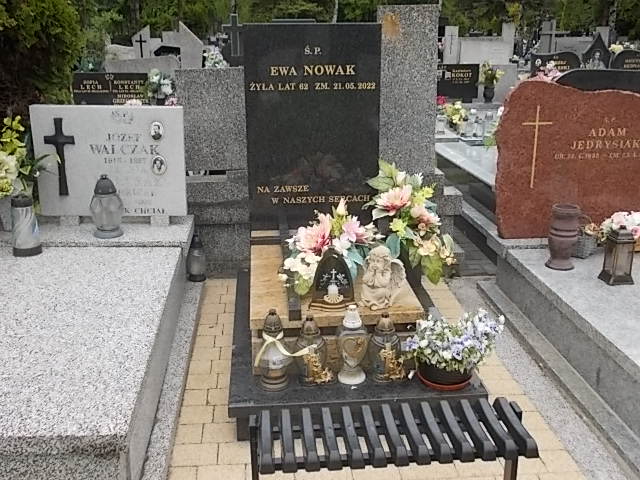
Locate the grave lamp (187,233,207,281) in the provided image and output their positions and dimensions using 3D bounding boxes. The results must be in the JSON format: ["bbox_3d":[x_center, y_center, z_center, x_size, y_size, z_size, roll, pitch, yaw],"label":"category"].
[{"bbox_3d":[-0.715,0.097,4.055,0.106,0.274,0.106,-1,18,-5],"label":"grave lamp"}]

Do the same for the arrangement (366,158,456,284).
[{"bbox_3d":[0.404,-0.064,3.145,0.400,0.550,0.280,-4,19,-13],"label":"arrangement"}]

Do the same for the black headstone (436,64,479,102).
[{"bbox_3d":[1.646,-2.075,9.313,0.921,0.480,0.088,-1,18,-5],"label":"black headstone"}]

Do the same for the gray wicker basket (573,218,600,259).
[{"bbox_3d":[1.348,-0.017,3.567,0.147,0.191,0.137,-1,18,-5],"label":"gray wicker basket"}]

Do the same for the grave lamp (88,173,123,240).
[{"bbox_3d":[-1.158,-0.183,3.798,0.162,0.323,0.162,-1,18,-5],"label":"grave lamp"}]

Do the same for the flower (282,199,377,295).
[{"bbox_3d":[0.039,0.008,2.890,0.392,0.338,0.294,-1,18,-5],"label":"flower"}]

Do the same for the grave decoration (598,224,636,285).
[{"bbox_3d":[1.391,0.061,3.247,0.118,0.269,0.118,-2,19,-7],"label":"grave decoration"}]

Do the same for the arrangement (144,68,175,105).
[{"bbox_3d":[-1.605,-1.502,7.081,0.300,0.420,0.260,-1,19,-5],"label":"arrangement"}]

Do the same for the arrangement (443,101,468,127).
[{"bbox_3d":[1.395,-1.301,7.263,0.265,0.274,0.245,-1,18,-5],"label":"arrangement"}]

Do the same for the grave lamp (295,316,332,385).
[{"bbox_3d":[-0.029,0.387,2.500,0.120,0.255,0.115,-4,19,-14],"label":"grave lamp"}]

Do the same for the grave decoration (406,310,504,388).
[{"bbox_3d":[0.488,0.380,2.540,0.325,0.250,0.270,-1,19,-5],"label":"grave decoration"}]

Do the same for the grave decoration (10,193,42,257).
[{"bbox_3d":[-1.494,-0.080,3.581,0.132,0.304,0.132,-1,18,-5],"label":"grave decoration"}]

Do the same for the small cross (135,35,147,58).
[{"bbox_3d":[-2.418,-2.614,9.490,0.155,0.300,0.030,-1,19,-5],"label":"small cross"}]

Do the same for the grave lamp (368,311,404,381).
[{"bbox_3d":[0.235,0.380,2.538,0.115,0.250,0.112,1,19,0],"label":"grave lamp"}]

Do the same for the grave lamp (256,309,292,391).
[{"bbox_3d":[-0.166,0.398,2.561,0.125,0.291,0.125,-1,18,-5],"label":"grave lamp"}]

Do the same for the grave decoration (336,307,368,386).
[{"bbox_3d":[0.115,0.369,2.507,0.108,0.285,0.100,-1,19,-5],"label":"grave decoration"}]

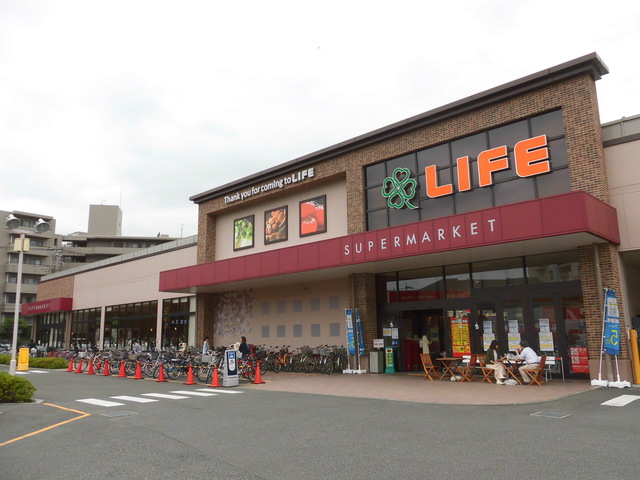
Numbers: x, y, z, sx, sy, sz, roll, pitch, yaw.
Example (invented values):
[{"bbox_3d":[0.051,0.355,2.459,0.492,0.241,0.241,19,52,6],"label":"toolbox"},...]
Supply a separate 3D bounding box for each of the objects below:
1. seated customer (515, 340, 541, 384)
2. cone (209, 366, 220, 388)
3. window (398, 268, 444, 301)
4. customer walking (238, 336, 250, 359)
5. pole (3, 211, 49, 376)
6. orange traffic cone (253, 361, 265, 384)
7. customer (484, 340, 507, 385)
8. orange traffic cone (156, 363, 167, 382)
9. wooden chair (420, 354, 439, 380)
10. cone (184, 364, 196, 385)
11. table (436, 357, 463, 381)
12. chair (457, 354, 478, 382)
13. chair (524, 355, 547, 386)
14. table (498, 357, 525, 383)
[{"bbox_3d":[6.289,3.709,15.598,0.800,1.280,0.500,-11,-15,43],"label":"seated customer"},{"bbox_3d":[-3.362,4.399,16.733,0.380,0.700,0.380,5,-12,-28],"label":"cone"},{"bbox_3d":[4.217,1.884,21.594,2.222,1.341,0.100,-11,-14,43],"label":"window"},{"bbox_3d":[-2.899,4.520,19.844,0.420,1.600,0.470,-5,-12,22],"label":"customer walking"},{"bbox_3d":[-9.427,2.008,16.203,0.450,5.450,1.250,-11,-14,43],"label":"pole"},{"bbox_3d":[-2.079,4.496,17.526,0.380,0.700,0.380,-11,-15,43],"label":"orange traffic cone"},{"bbox_3d":[5.535,3.850,16.287,0.700,1.280,0.480,-11,-15,43],"label":"customer"},{"bbox_3d":[-5.942,4.966,19.451,0.380,0.700,0.380,6,-13,-33],"label":"orange traffic cone"},{"bbox_3d":[3.849,4.389,17.882,0.540,0.865,0.460,-11,-15,43],"label":"wooden chair"},{"bbox_3d":[-4.575,4.775,18.405,0.380,0.700,0.380,-11,-15,43],"label":"cone"},{"bbox_3d":[4.443,4.378,17.427,0.730,0.700,0.700,-11,-15,43],"label":"table"},{"bbox_3d":[4.856,4.192,16.924,0.540,0.865,0.460,-11,-15,43],"label":"chair"},{"bbox_3d":[6.470,3.883,15.502,0.550,0.880,0.450,-10,-13,38],"label":"chair"},{"bbox_3d":[5.972,4.080,15.974,0.730,0.700,0.700,-11,-15,43],"label":"table"}]

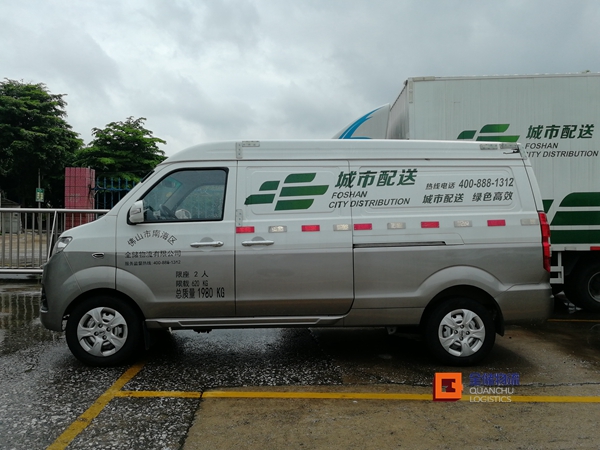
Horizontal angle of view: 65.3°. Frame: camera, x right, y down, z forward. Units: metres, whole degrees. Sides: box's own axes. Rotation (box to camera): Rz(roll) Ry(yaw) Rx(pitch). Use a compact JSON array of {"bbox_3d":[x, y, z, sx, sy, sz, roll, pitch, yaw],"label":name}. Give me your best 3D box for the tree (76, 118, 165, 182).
[{"bbox_3d":[-6.900,-1.650,18.000,3.900,5.000,3.800,0,1,0],"label":"tree"}]

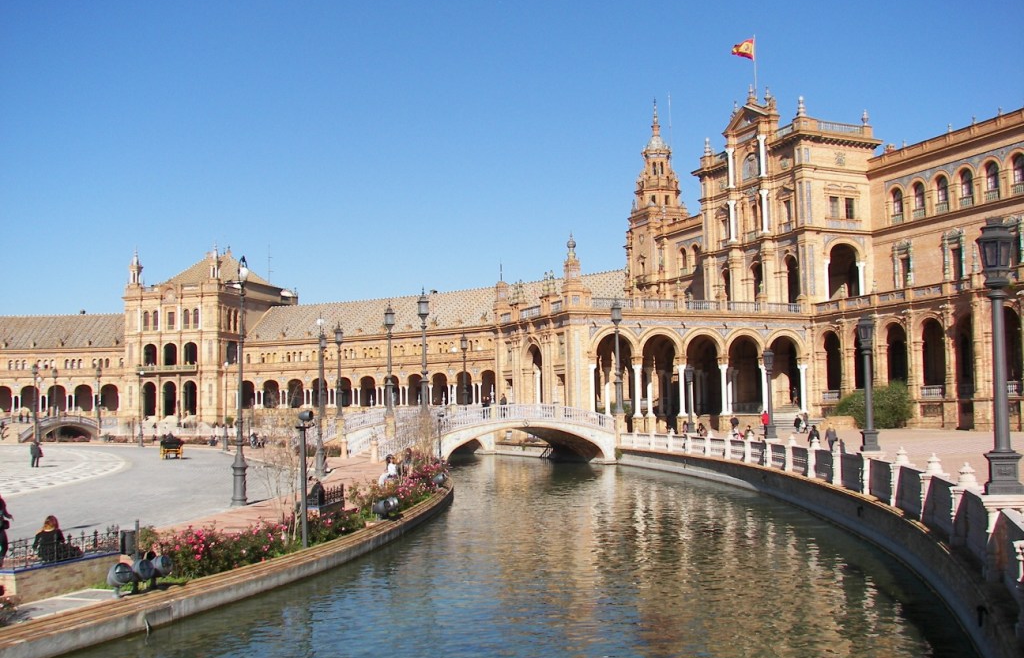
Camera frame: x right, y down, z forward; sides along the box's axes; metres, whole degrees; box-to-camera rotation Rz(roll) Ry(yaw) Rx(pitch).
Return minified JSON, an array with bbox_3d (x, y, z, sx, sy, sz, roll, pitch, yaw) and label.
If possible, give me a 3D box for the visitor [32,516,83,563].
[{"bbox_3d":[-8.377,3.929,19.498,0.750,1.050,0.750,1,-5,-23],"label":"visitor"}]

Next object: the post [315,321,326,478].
[{"bbox_3d":[-9.353,3.197,51.816,0.580,7.900,0.580,-1,-5,0],"label":"post"}]

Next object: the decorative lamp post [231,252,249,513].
[{"bbox_3d":[-9.248,1.725,36.099,0.620,8.400,0.620,-1,-5,0],"label":"decorative lamp post"}]

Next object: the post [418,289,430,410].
[{"bbox_3d":[-5.841,1.511,71.500,0.800,8.400,0.800,-1,-5,0],"label":"post"}]

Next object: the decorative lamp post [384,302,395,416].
[{"bbox_3d":[-8.554,2.059,74.318,0.660,8.000,0.660,1,-5,-22],"label":"decorative lamp post"}]

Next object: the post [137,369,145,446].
[{"bbox_3d":[-41.379,8.950,118.878,0.600,8.400,0.600,-1,-5,0],"label":"post"}]

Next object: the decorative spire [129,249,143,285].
[{"bbox_3d":[-74.246,-12.128,210.000,2.100,7.100,2.100,-3,-5,20],"label":"decorative spire"}]

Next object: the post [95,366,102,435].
[{"bbox_3d":[-57.428,9.013,148.379,0.660,8.000,0.660,1,-5,-22],"label":"post"}]

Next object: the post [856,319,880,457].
[{"bbox_3d":[10.091,1.533,30.278,0.540,3.850,0.540,-2,-5,8],"label":"post"}]

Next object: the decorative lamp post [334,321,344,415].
[{"bbox_3d":[-14.386,3.398,89.177,0.660,8.000,0.660,1,-5,-22],"label":"decorative lamp post"}]

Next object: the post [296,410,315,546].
[{"bbox_3d":[-5.264,3.786,27.141,0.400,3.520,0.450,-4,-5,30],"label":"post"}]

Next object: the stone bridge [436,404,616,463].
[{"bbox_3d":[-0.019,7.867,78.230,14.400,4.600,5.800,1,-5,-23],"label":"stone bridge"}]

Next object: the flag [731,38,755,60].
[{"bbox_3d":[24.460,-29.648,112.758,2.500,2.200,0.700,-3,-5,20],"label":"flag"}]

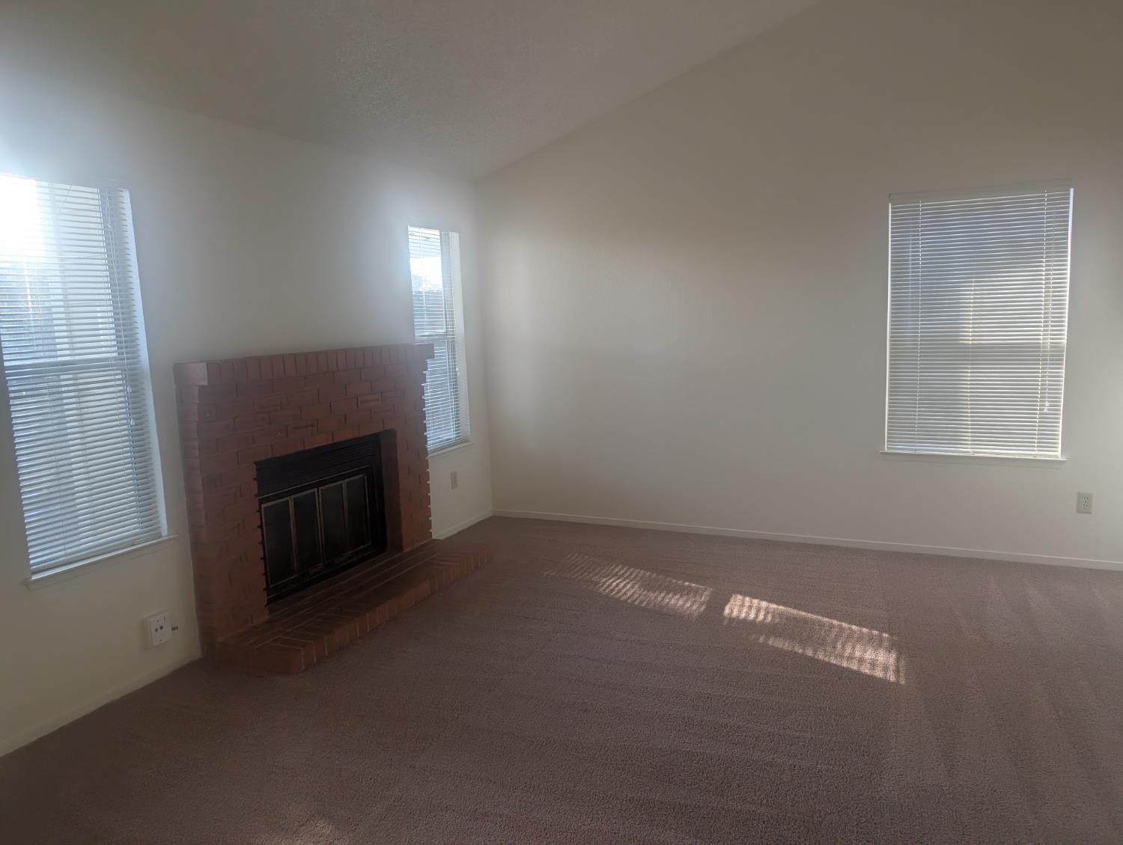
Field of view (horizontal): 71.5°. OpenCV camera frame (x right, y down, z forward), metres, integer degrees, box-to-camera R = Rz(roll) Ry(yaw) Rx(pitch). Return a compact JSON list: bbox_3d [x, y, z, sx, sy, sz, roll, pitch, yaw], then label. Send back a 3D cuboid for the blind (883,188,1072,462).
[{"bbox_3d":[2.318,-0.549,4.393,0.885,1.477,0.095,2,8,25],"label":"blind"}]

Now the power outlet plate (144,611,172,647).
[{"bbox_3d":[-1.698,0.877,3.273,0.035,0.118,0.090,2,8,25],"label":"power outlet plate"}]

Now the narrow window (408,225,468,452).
[{"bbox_3d":[-0.828,-0.544,5.204,0.095,1.456,0.583,2,8,25],"label":"narrow window"}]

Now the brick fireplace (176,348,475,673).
[{"bbox_3d":[-1.046,0.297,4.059,0.530,1.327,1.672,2,8,25],"label":"brick fireplace"}]

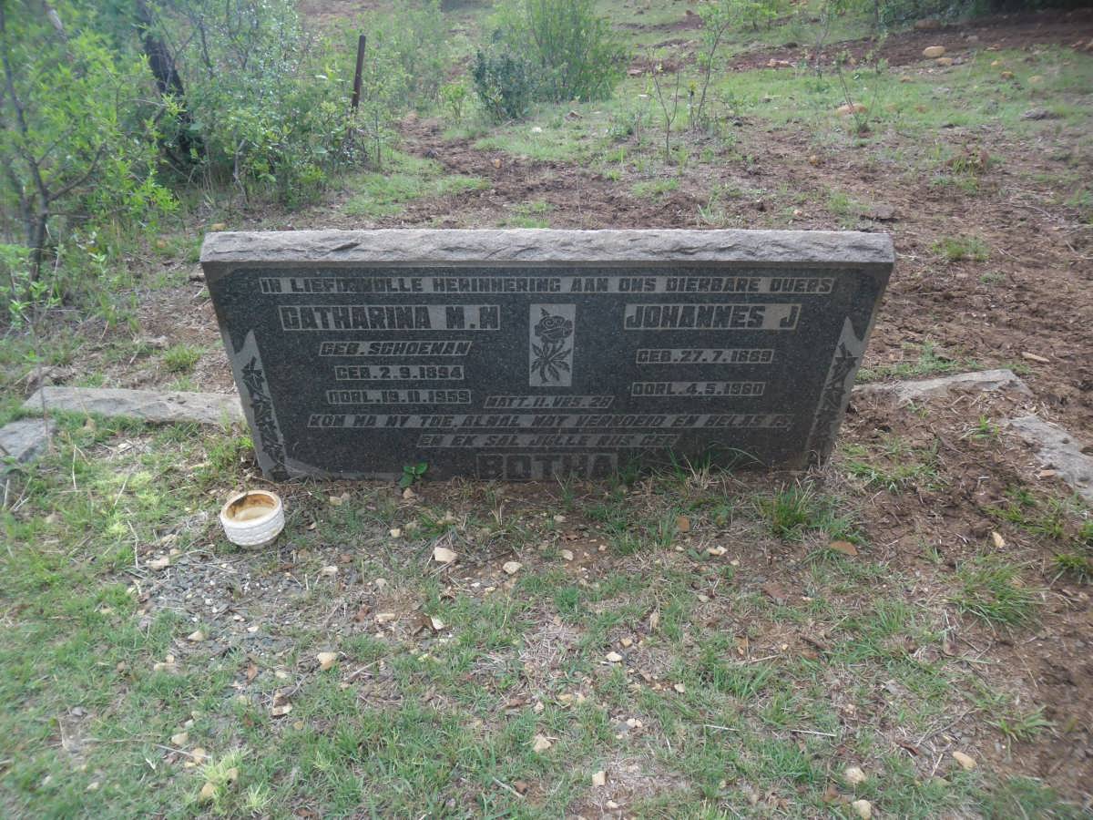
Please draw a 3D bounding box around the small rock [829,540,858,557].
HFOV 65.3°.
[{"bbox_3d":[0.674,0.313,1.933,0.063,0.012,0.031,15,38,20],"label":"small rock"}]

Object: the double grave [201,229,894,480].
[{"bbox_3d":[0.002,-0.101,1.985,1.420,0.645,0.105,0,40,0],"label":"double grave"}]

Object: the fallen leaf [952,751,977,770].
[{"bbox_3d":[0.738,0.618,1.504,0.040,0.016,0.023,19,39,24],"label":"fallen leaf"}]

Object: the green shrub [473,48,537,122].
[{"bbox_3d":[-0.250,-1.962,5.150,0.380,0.380,0.340,0,36,0],"label":"green shrub"}]

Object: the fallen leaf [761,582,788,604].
[{"bbox_3d":[0.488,0.391,1.825,0.056,0.011,0.030,24,42,30],"label":"fallen leaf"}]

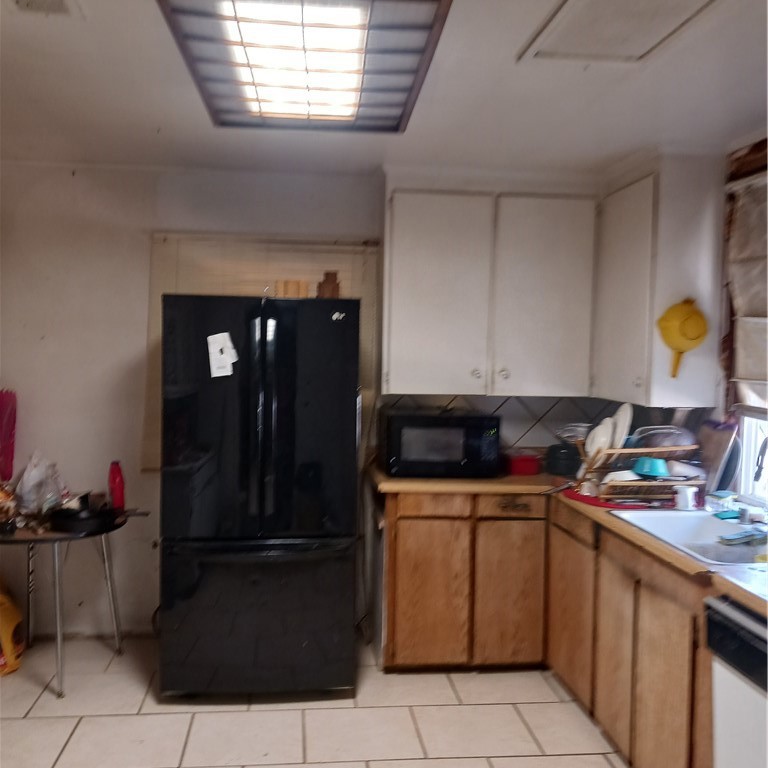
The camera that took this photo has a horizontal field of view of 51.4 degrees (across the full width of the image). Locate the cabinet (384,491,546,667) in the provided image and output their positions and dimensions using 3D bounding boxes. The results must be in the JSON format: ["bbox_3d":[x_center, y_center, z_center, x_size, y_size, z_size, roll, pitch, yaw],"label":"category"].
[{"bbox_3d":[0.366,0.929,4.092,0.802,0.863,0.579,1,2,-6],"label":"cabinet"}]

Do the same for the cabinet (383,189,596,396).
[{"bbox_3d":[0.525,-0.454,4.181,1.089,1.016,0.314,1,2,-6],"label":"cabinet"}]

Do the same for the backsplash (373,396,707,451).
[{"bbox_3d":[0.673,0.214,4.368,1.405,0.320,0.030,1,2,-6],"label":"backsplash"}]

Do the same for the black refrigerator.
[{"bbox_3d":[-0.567,0.487,3.787,0.834,1.740,0.830,1,2,-6],"label":"black refrigerator"}]

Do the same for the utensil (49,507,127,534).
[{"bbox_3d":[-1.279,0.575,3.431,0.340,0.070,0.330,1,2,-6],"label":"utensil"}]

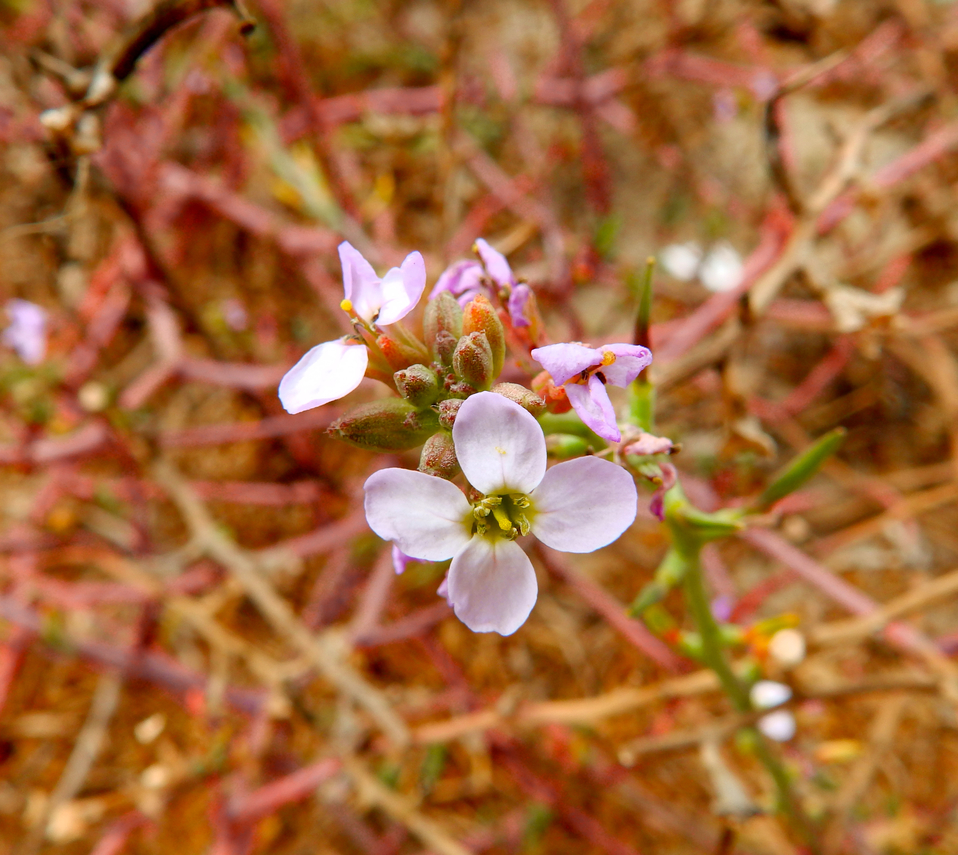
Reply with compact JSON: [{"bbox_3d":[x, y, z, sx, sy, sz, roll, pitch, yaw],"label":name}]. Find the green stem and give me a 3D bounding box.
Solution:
[{"bbox_3d":[0.034,0.035,0.128,0.005,0.073,0.005,-17,39,13],"label":"green stem"}]

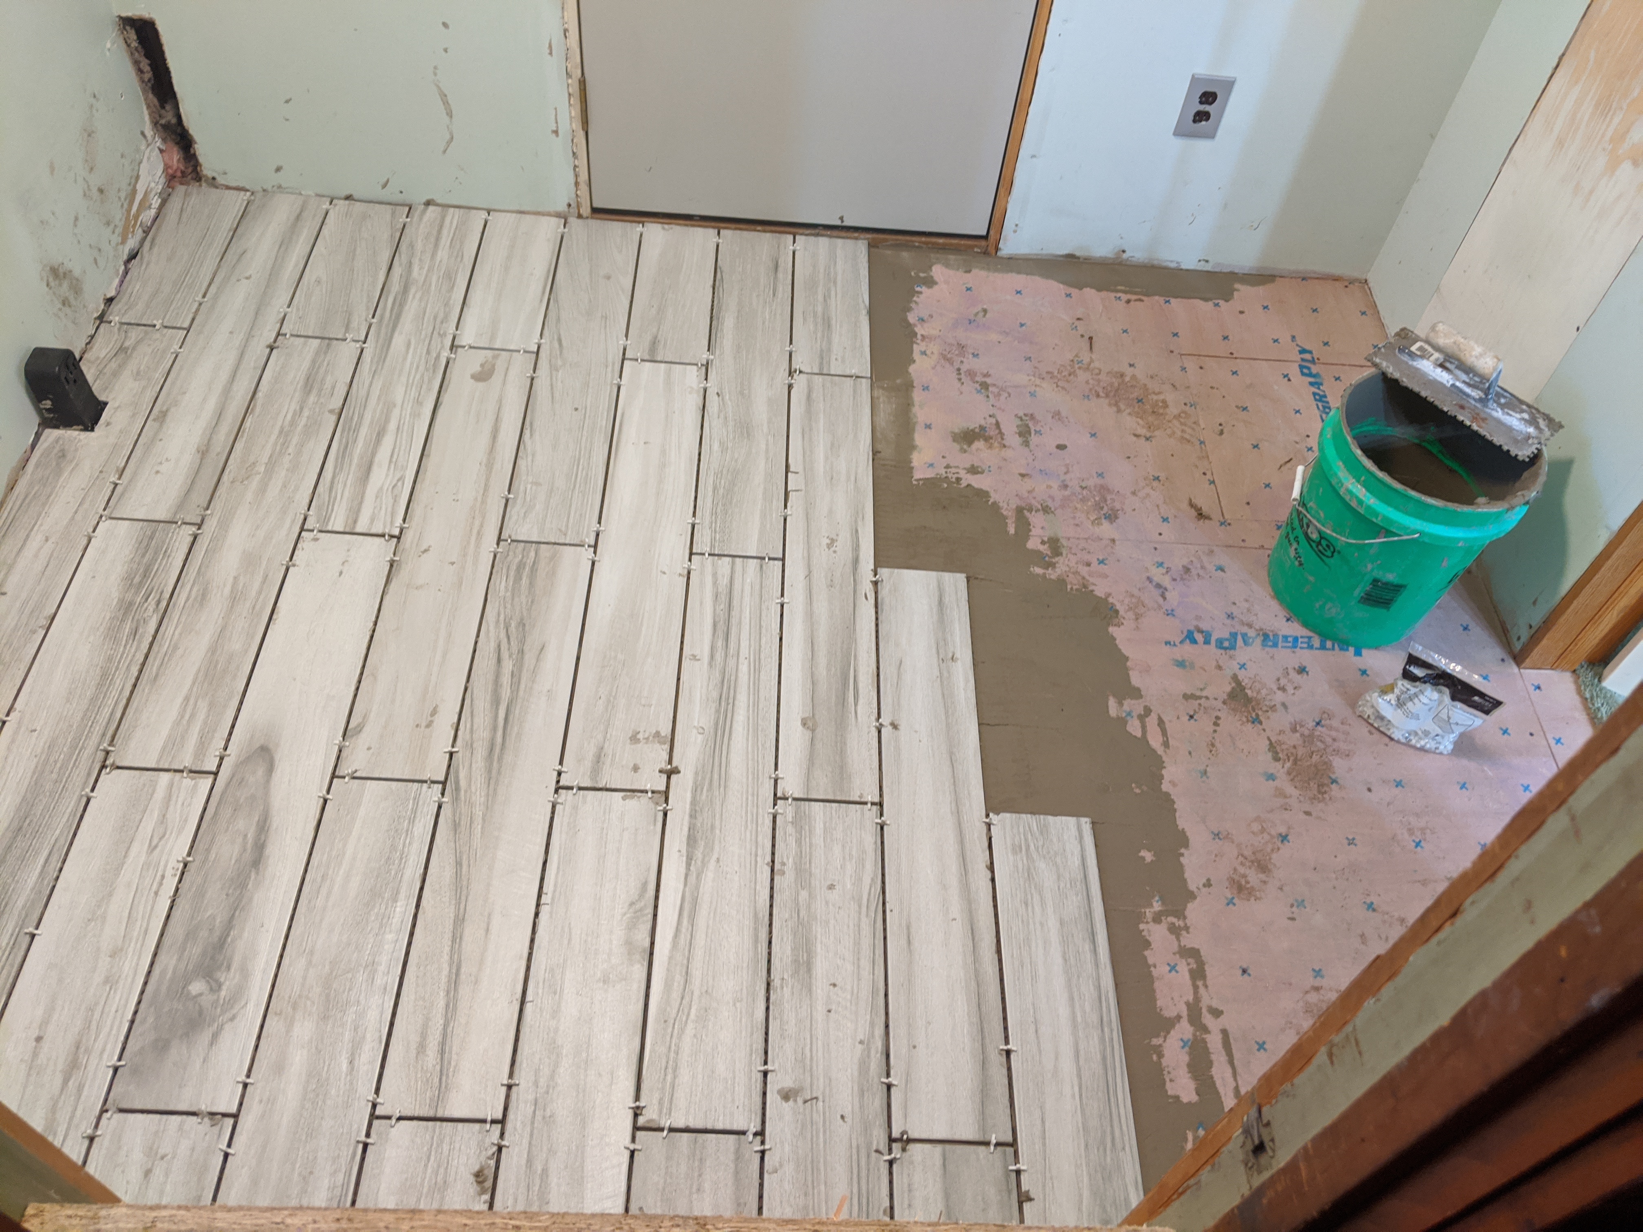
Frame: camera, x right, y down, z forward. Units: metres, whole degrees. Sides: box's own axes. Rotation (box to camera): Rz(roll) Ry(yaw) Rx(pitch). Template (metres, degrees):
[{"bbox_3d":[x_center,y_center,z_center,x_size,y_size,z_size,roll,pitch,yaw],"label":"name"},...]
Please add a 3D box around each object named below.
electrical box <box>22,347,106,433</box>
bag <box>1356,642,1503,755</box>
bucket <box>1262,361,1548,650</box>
[{"bbox_3d":[-1.255,-0.375,2.121,0.067,0.126,0.061,4,52,-4],"label":"electrical box"},{"bbox_3d":[0.961,0.138,2.017,0.168,0.055,0.150,32,80,17],"label":"bag"},{"bbox_3d":[0.912,-0.157,2.061,0.308,0.370,0.308,3,52,-4],"label":"bucket"}]

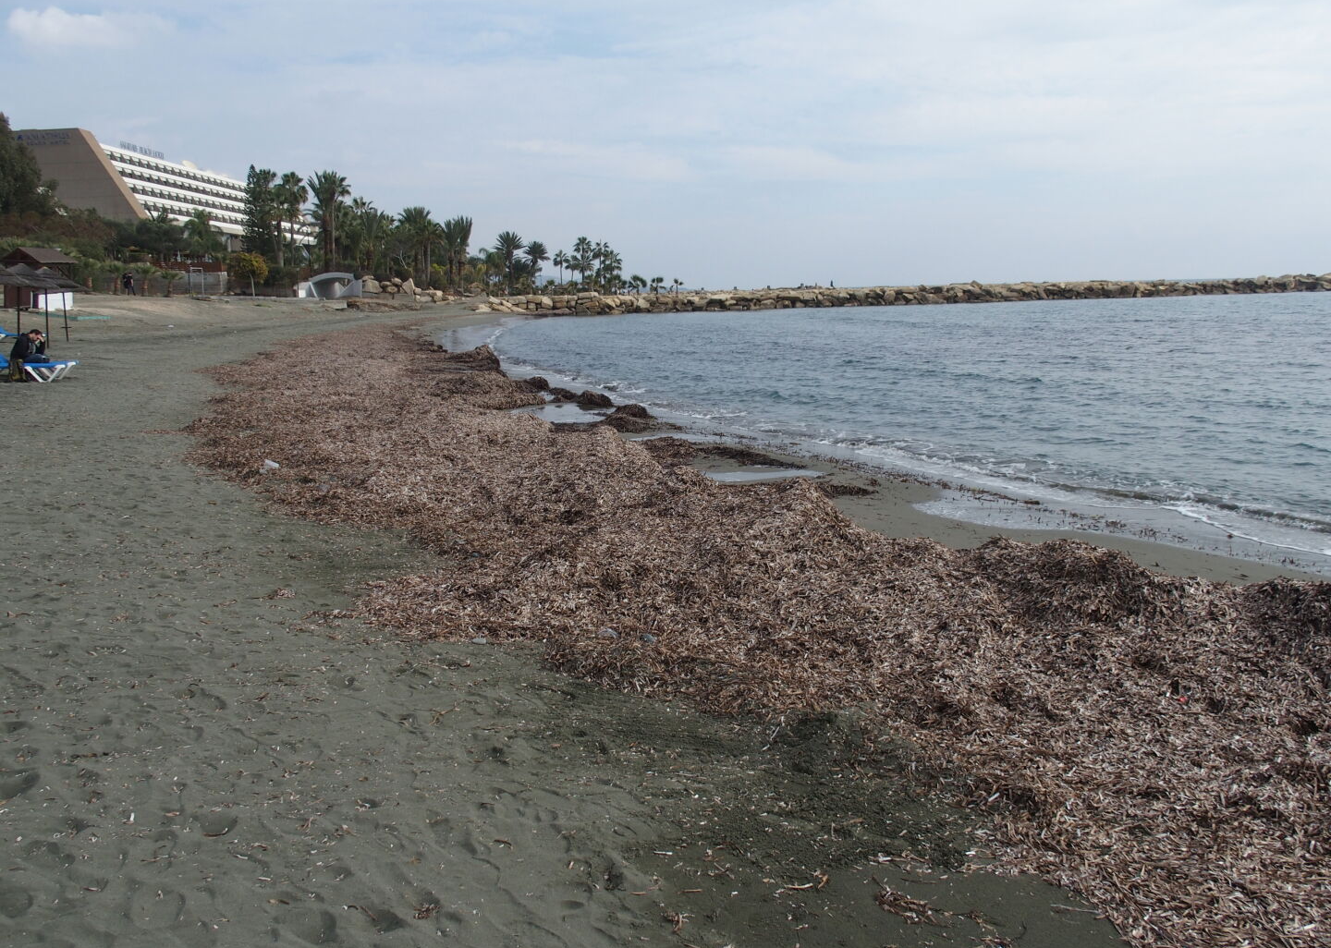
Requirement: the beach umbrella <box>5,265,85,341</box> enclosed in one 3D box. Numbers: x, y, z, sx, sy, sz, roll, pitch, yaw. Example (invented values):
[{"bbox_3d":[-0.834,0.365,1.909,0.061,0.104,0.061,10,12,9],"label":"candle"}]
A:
[{"bbox_3d":[-18.017,-4.875,31.300,2.328,2.316,2.328,-1,10,0],"label":"beach umbrella"}]

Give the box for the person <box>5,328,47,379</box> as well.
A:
[{"bbox_3d":[-13.595,-2.538,23.000,0.720,1.080,0.520,-2,10,-6],"label":"person"}]

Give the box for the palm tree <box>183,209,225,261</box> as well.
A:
[{"bbox_3d":[-46.260,-23.730,108.000,4.200,5.925,4.200,-5,10,-22],"label":"palm tree"}]

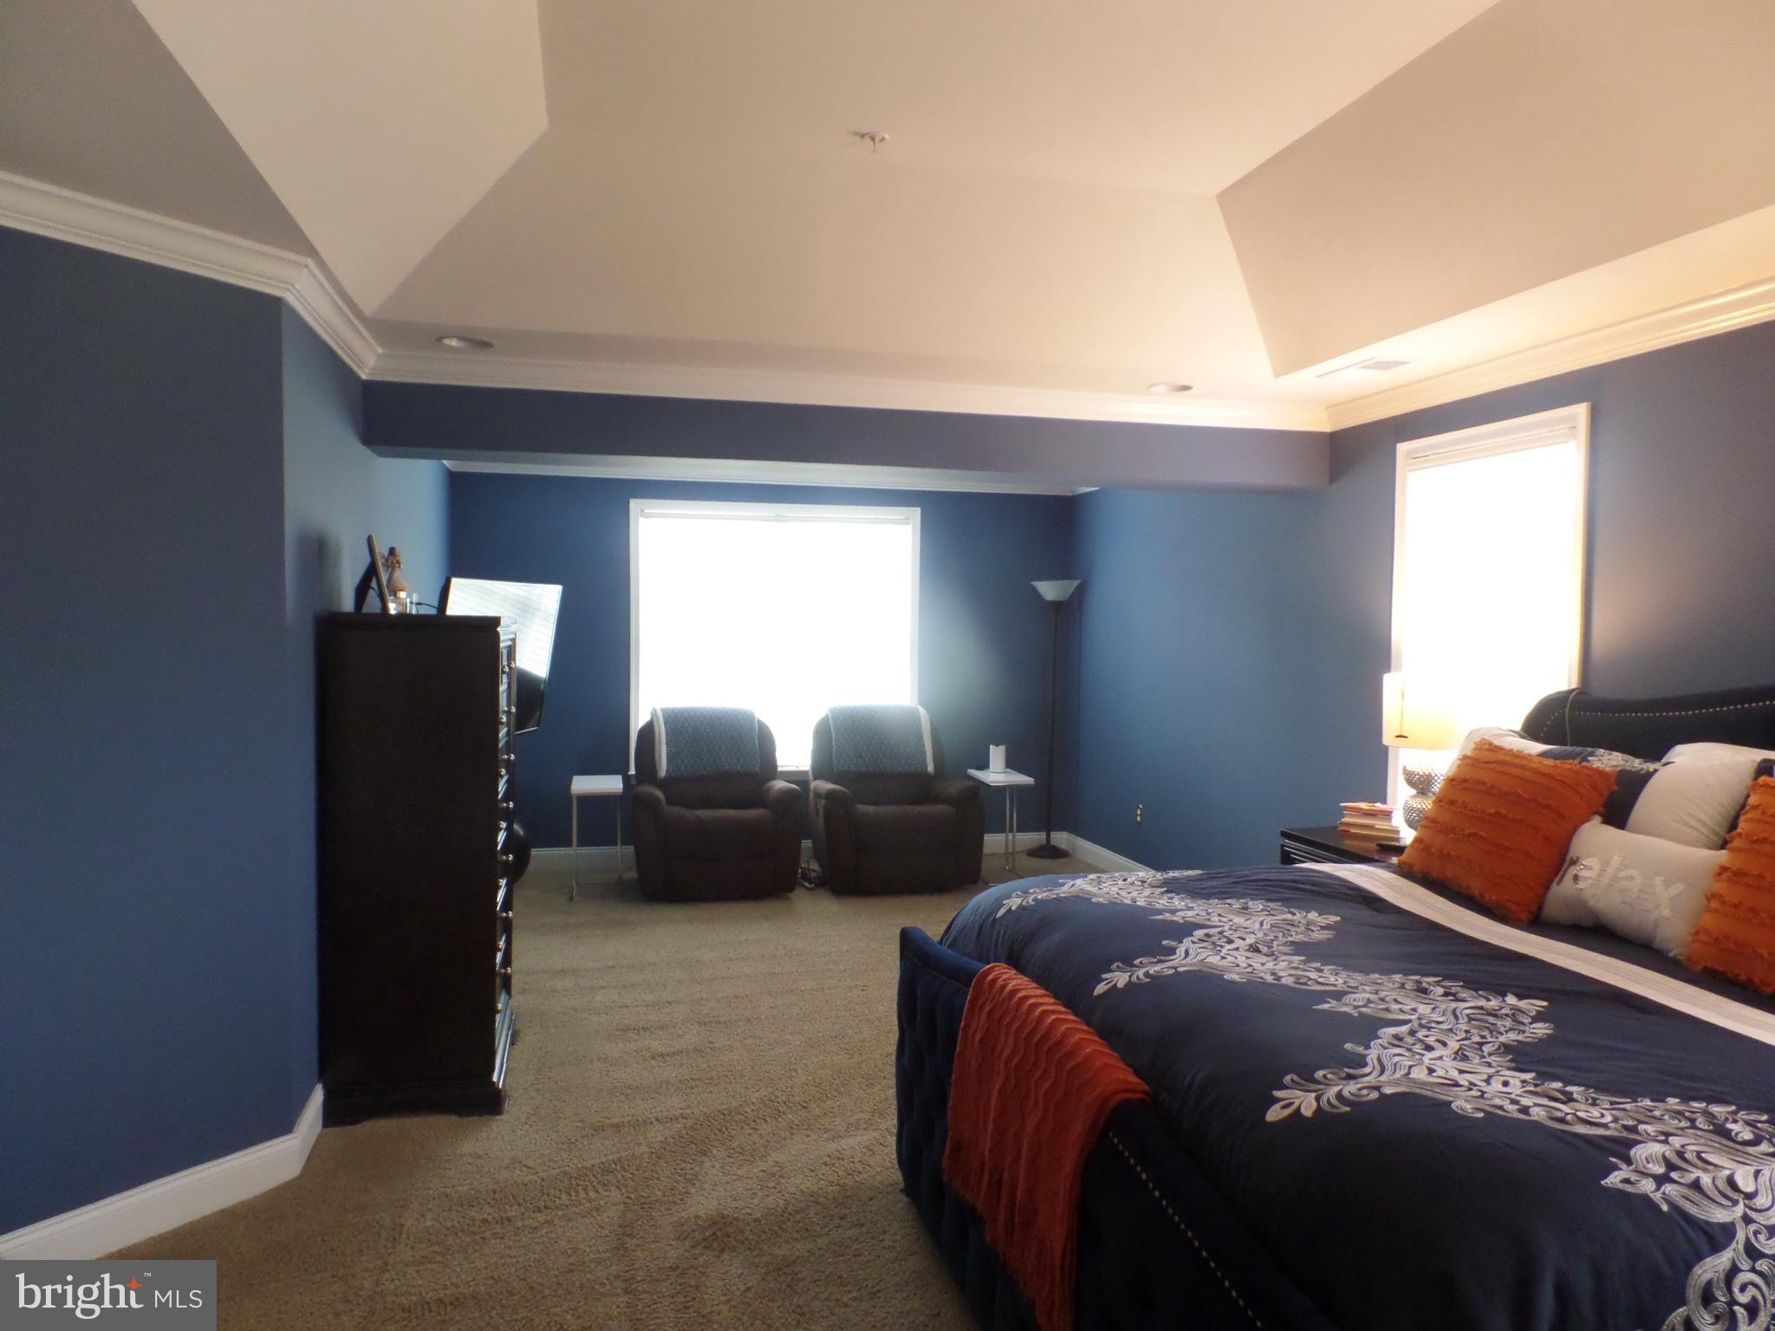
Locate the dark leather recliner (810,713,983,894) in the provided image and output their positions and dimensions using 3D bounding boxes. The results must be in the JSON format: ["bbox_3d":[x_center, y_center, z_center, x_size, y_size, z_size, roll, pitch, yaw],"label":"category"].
[{"bbox_3d":[0.021,0.730,6.814,0.889,0.978,0.882,0,2,-14],"label":"dark leather recliner"}]

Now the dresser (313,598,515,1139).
[{"bbox_3d":[-1.451,0.584,3.739,0.500,1.470,0.676,0,2,-14],"label":"dresser"}]

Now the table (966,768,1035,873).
[{"bbox_3d":[0.654,0.931,6.875,0.272,0.581,0.537,0,2,-10],"label":"table"}]

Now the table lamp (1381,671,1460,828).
[{"bbox_3d":[1.855,0.336,4.081,0.279,0.632,0.279,0,2,-14],"label":"table lamp"}]

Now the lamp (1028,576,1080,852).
[{"bbox_3d":[1.040,0.330,7.418,0.316,1.749,0.316,0,2,0],"label":"lamp"}]

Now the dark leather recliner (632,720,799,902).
[{"bbox_3d":[-0.977,0.730,6.563,0.889,0.978,0.882,0,2,-14],"label":"dark leather recliner"}]

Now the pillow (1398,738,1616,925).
[{"bbox_3d":[1.602,0.408,3.065,0.140,0.448,0.448,37,-6,-20],"label":"pillow"}]

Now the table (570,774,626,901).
[{"bbox_3d":[-1.580,0.928,6.435,0.269,0.581,0.559,0,2,-14],"label":"table"}]

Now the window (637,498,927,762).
[{"bbox_3d":[-0.659,-0.164,7.139,1.757,1.624,0.103,0,2,-14],"label":"window"}]

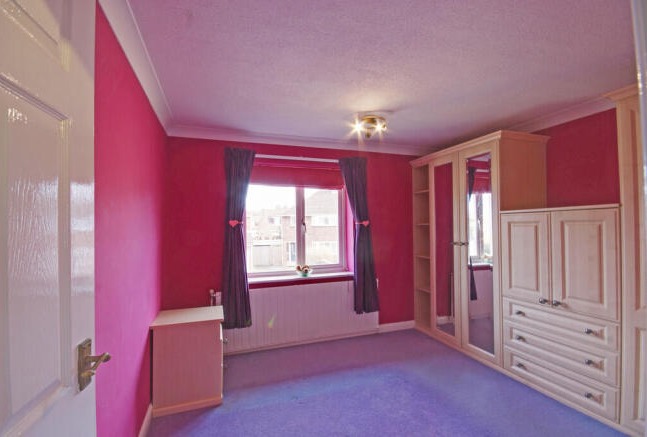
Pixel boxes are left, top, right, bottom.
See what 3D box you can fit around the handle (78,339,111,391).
[{"bbox_3d":[-0.607,0.395,0.710,0.060,0.118,0.110,0,-2,-12],"label":"handle"}]

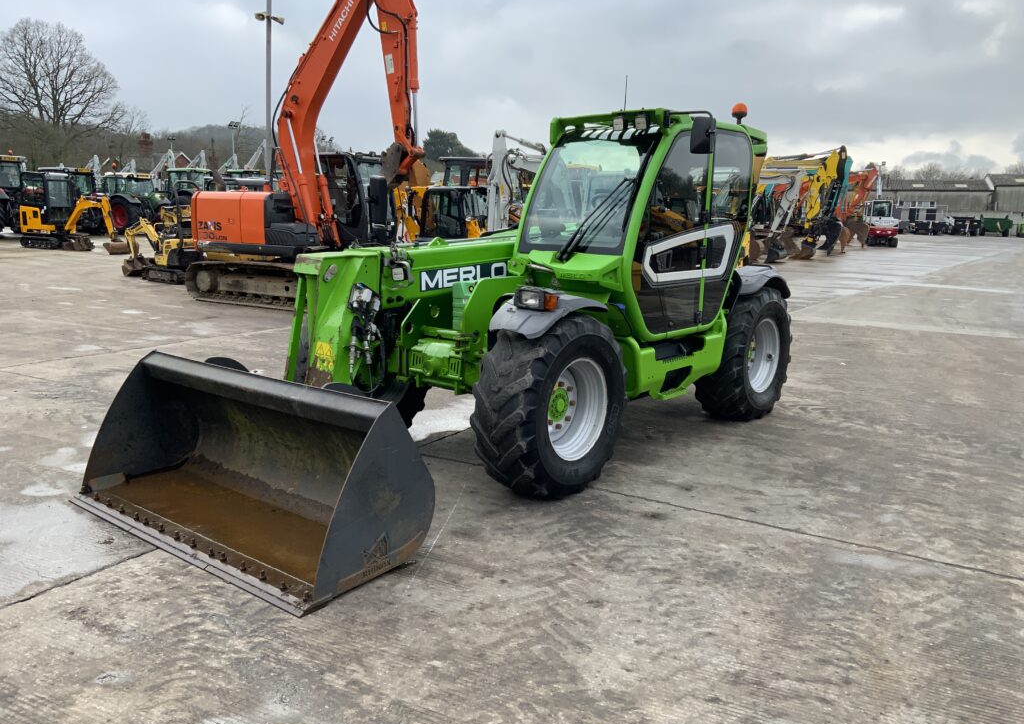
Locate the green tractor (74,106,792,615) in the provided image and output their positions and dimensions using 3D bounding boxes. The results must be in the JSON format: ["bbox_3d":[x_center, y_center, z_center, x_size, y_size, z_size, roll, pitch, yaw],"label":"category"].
[{"bbox_3d":[0.035,-0.686,6.532,2.340,2.730,5.830,9,13,39],"label":"green tractor"}]

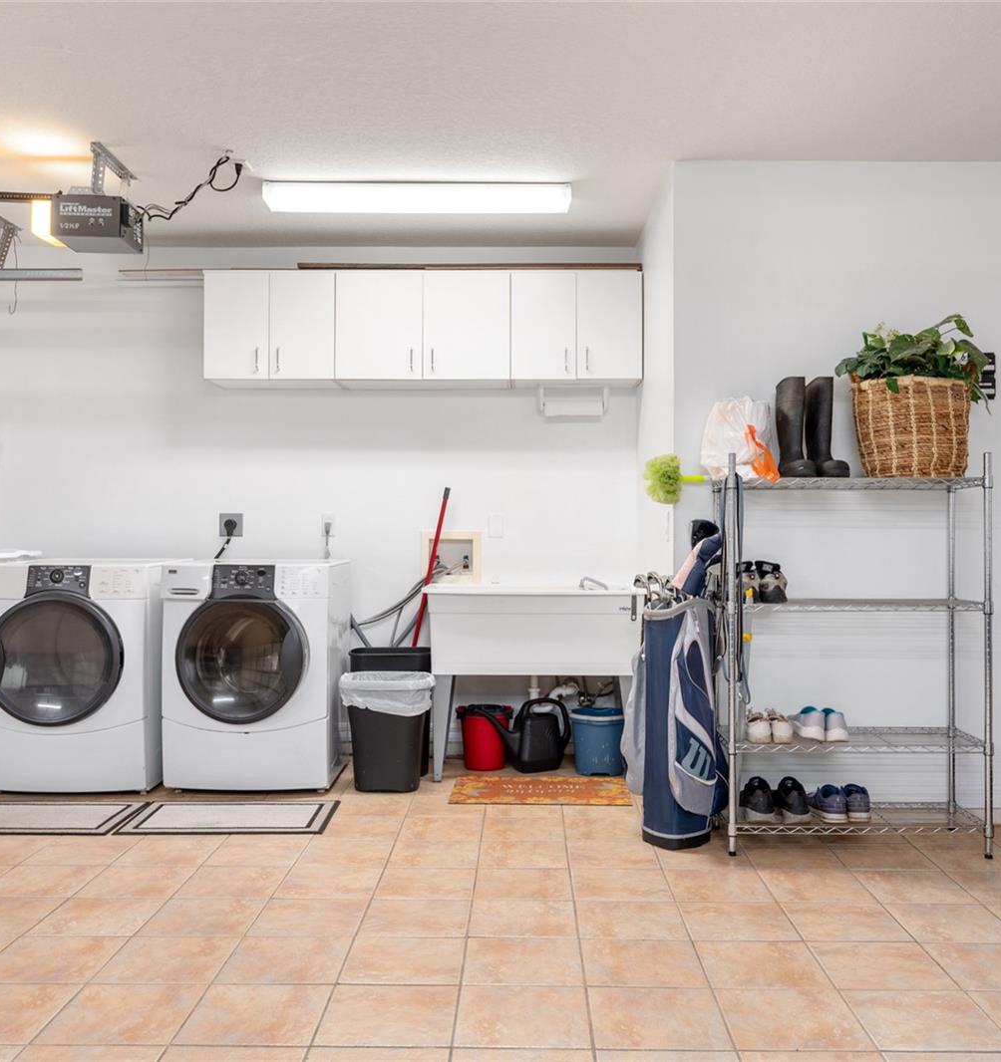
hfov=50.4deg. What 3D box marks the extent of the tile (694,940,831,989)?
[{"bbox_3d":[0.664,1.112,2.713,0.299,0.010,0.299,0,0,1],"label":"tile"}]

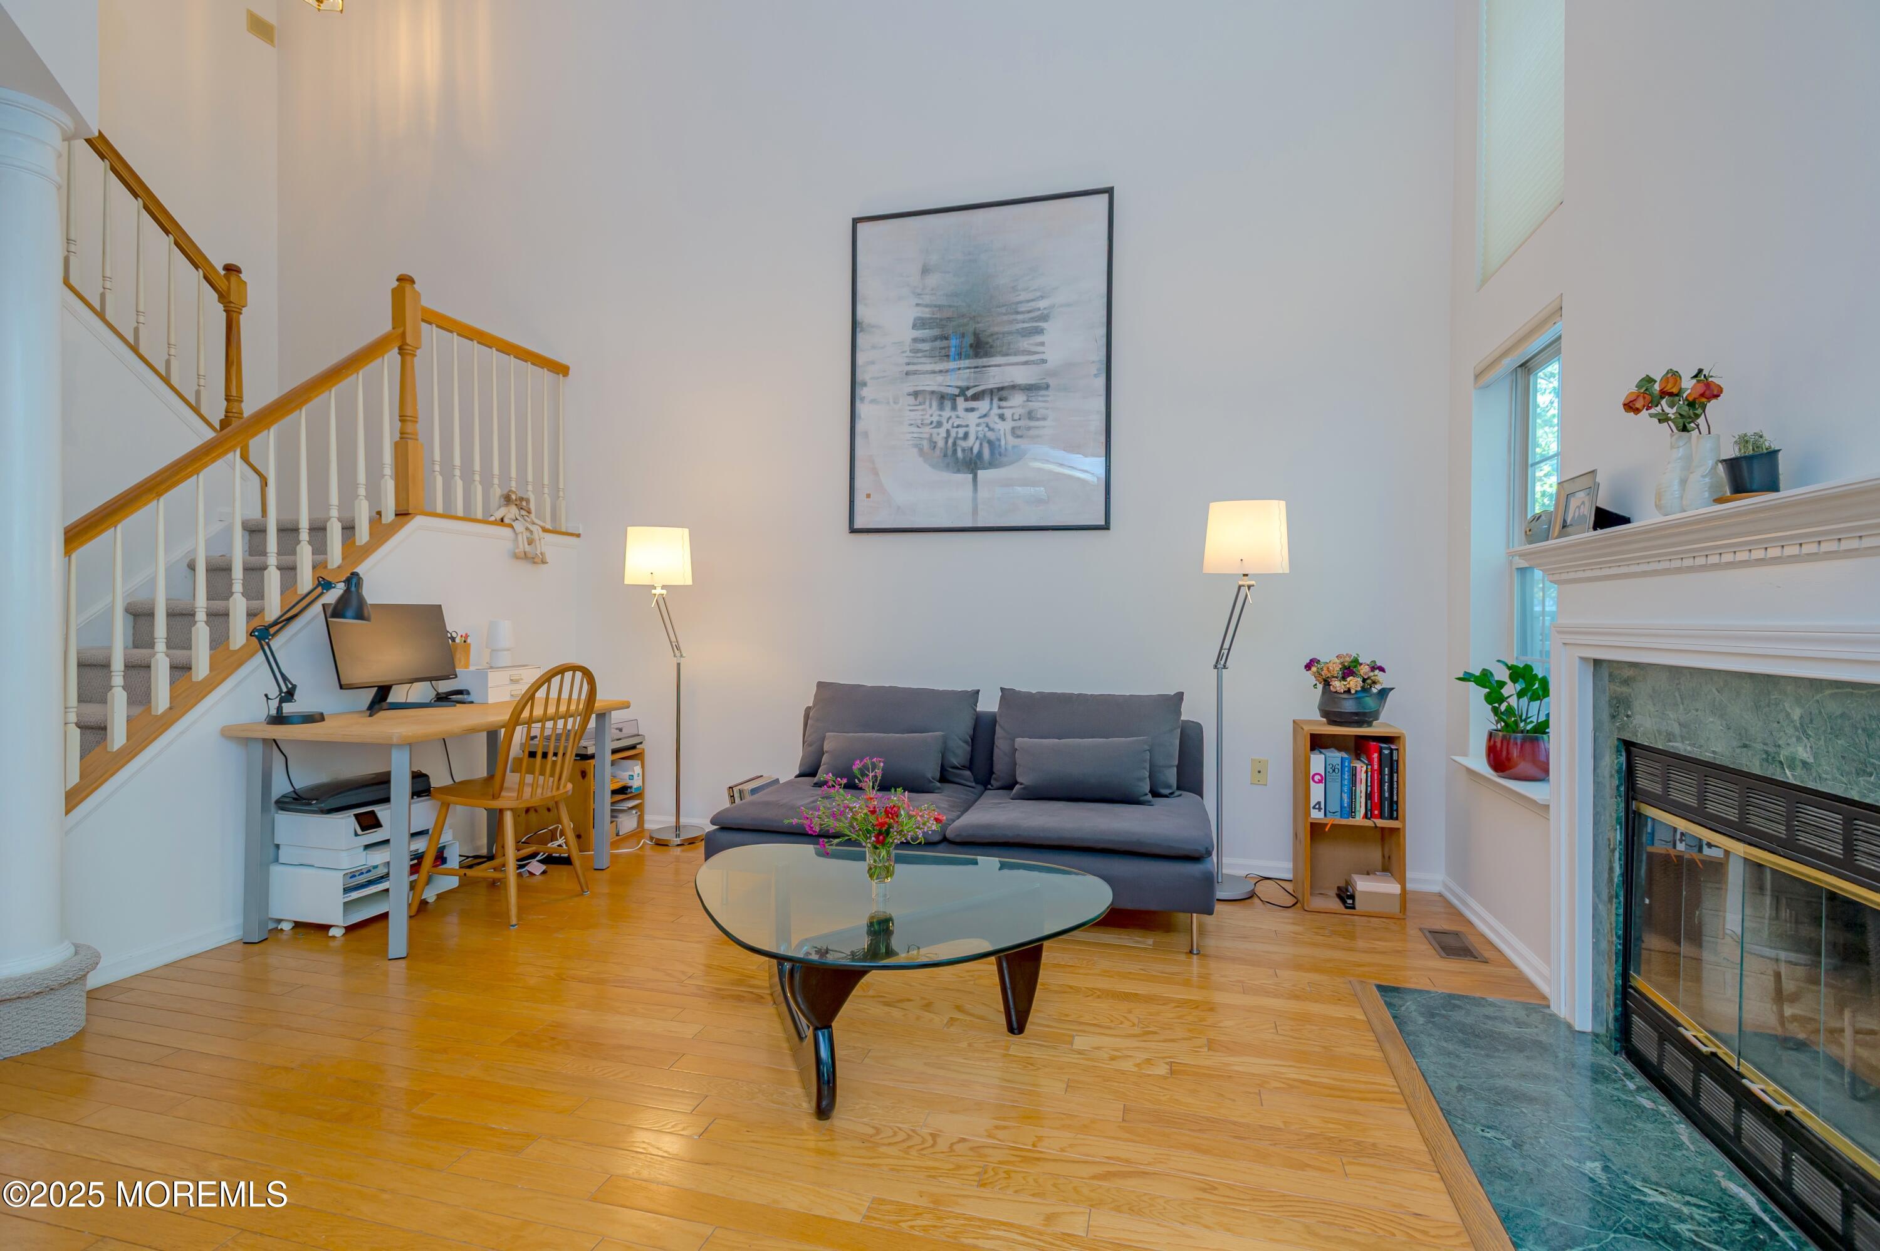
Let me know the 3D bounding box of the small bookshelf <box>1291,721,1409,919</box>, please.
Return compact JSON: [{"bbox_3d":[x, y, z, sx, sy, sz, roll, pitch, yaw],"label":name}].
[{"bbox_3d":[1.624,0.753,3.530,0.354,0.704,0.280,1,0,14],"label":"small bookshelf"}]

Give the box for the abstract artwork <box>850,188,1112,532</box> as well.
[{"bbox_3d":[0.175,-1.205,4.146,1.239,1.535,0.036,1,0,14],"label":"abstract artwork"}]

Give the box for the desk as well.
[{"bbox_3d":[-1.906,0.711,3.498,0.700,0.732,1.240,1,0,14],"label":"desk"}]

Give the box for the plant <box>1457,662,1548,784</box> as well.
[{"bbox_3d":[1.994,0.323,3.072,0.340,0.405,0.360,1,0,14],"label":"plant"}]

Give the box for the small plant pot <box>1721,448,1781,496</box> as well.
[{"bbox_3d":[1.516,-0.276,1.659,0.085,0.083,0.085,1,0,14],"label":"small plant pot"}]

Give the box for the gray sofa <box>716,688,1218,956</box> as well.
[{"bbox_3d":[0.124,0.682,3.637,1.870,0.820,0.980,1,0,14],"label":"gray sofa"}]

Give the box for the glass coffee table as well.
[{"bbox_3d":[-0.155,0.902,2.323,1.170,0.394,0.915,1,0,14],"label":"glass coffee table"}]

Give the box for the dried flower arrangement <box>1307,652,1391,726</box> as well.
[{"bbox_3d":[1.634,0.258,3.546,0.315,0.288,0.260,1,0,14],"label":"dried flower arrangement"}]

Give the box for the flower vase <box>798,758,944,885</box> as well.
[{"bbox_3d":[-0.192,0.533,2.426,0.430,0.350,0.360,1,0,14],"label":"flower vase"}]

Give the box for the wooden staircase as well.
[{"bbox_3d":[-3.217,-0.517,3.654,2.060,3.165,2.680,1,0,14],"label":"wooden staircase"}]

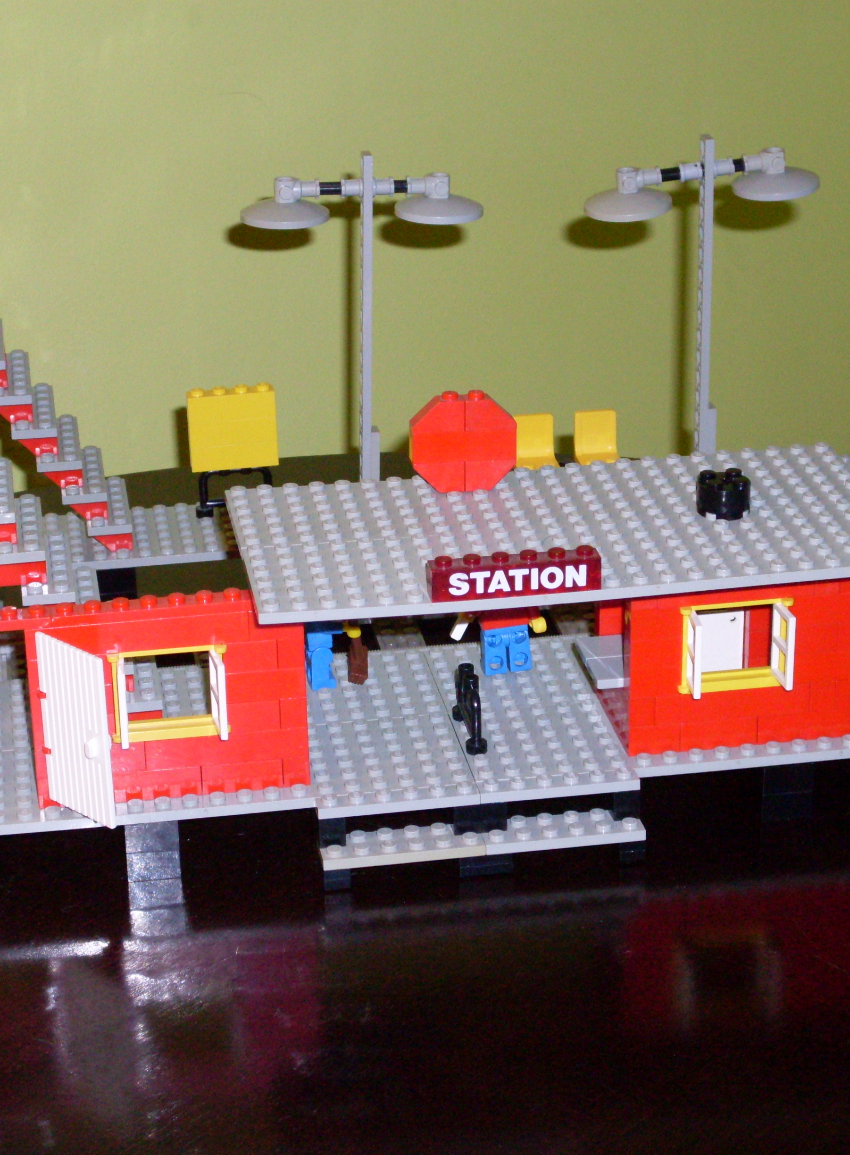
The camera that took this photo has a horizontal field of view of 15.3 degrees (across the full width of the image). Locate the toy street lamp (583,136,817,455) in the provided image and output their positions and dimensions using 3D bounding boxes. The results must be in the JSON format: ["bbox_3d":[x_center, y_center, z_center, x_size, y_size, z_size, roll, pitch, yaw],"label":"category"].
[{"bbox_3d":[0.098,-0.098,1.148,0.086,0.126,0.032,-5,24,-9],"label":"toy street lamp"}]

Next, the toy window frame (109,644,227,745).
[{"bbox_3d":[-0.075,0.033,0.922,0.034,0.029,0.011,-5,24,-9],"label":"toy window frame"}]

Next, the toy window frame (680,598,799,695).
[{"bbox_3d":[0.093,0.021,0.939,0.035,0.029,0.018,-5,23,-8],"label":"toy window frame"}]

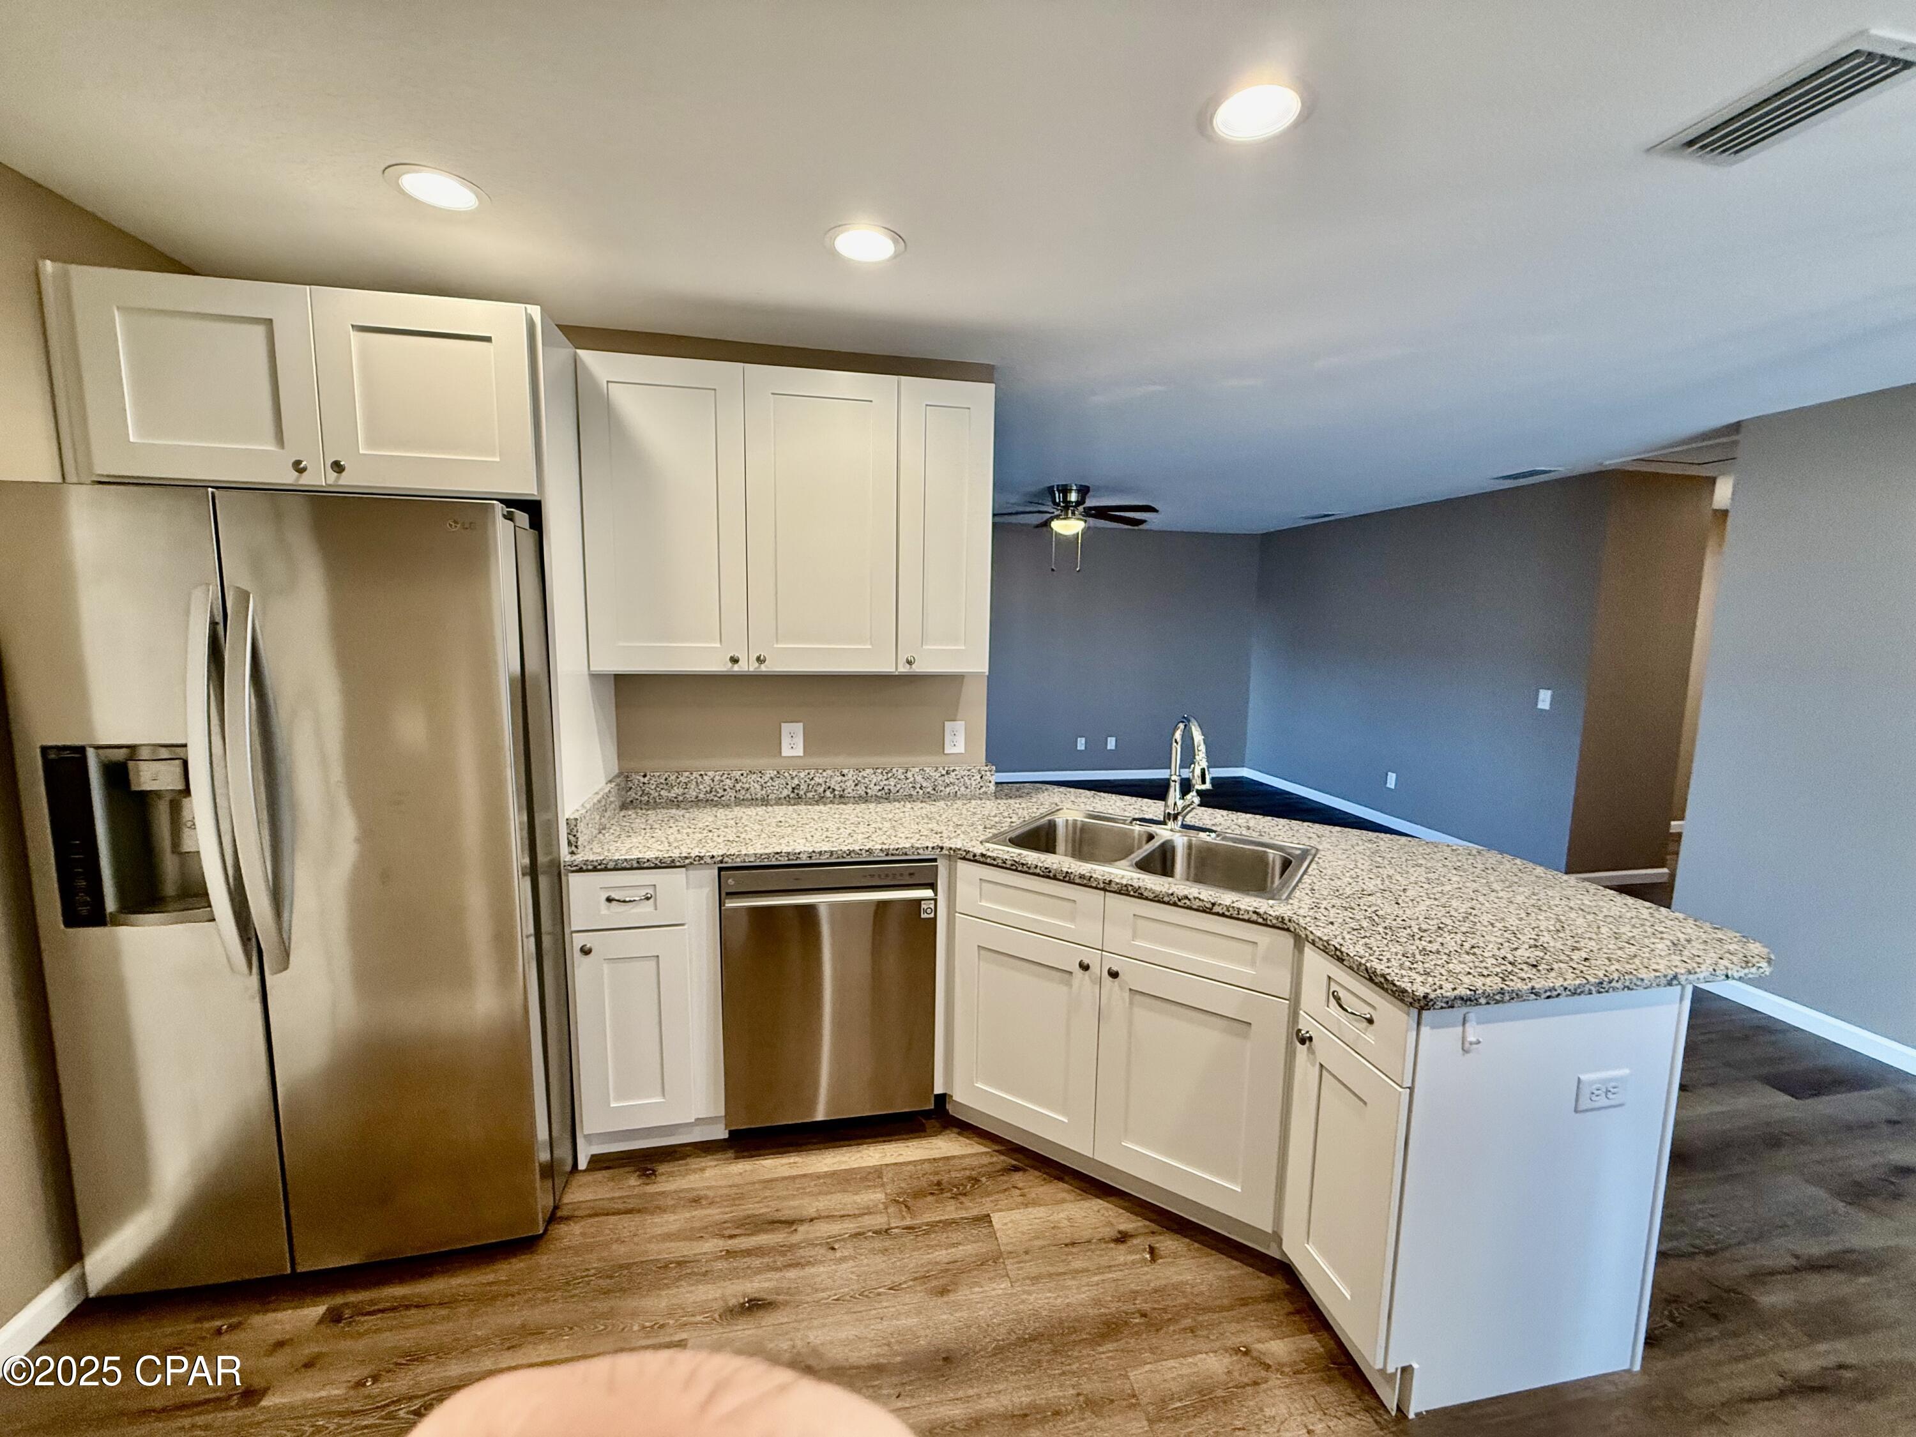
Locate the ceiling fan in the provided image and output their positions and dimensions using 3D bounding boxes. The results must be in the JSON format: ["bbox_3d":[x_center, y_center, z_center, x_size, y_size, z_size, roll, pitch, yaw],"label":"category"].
[{"bbox_3d":[0.718,-1.272,5.180,1.300,0.540,1.300,-1,7,-11],"label":"ceiling fan"}]

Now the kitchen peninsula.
[{"bbox_3d":[0.270,0.772,2.258,2.645,1.000,1.845,-1,7,-11],"label":"kitchen peninsula"}]

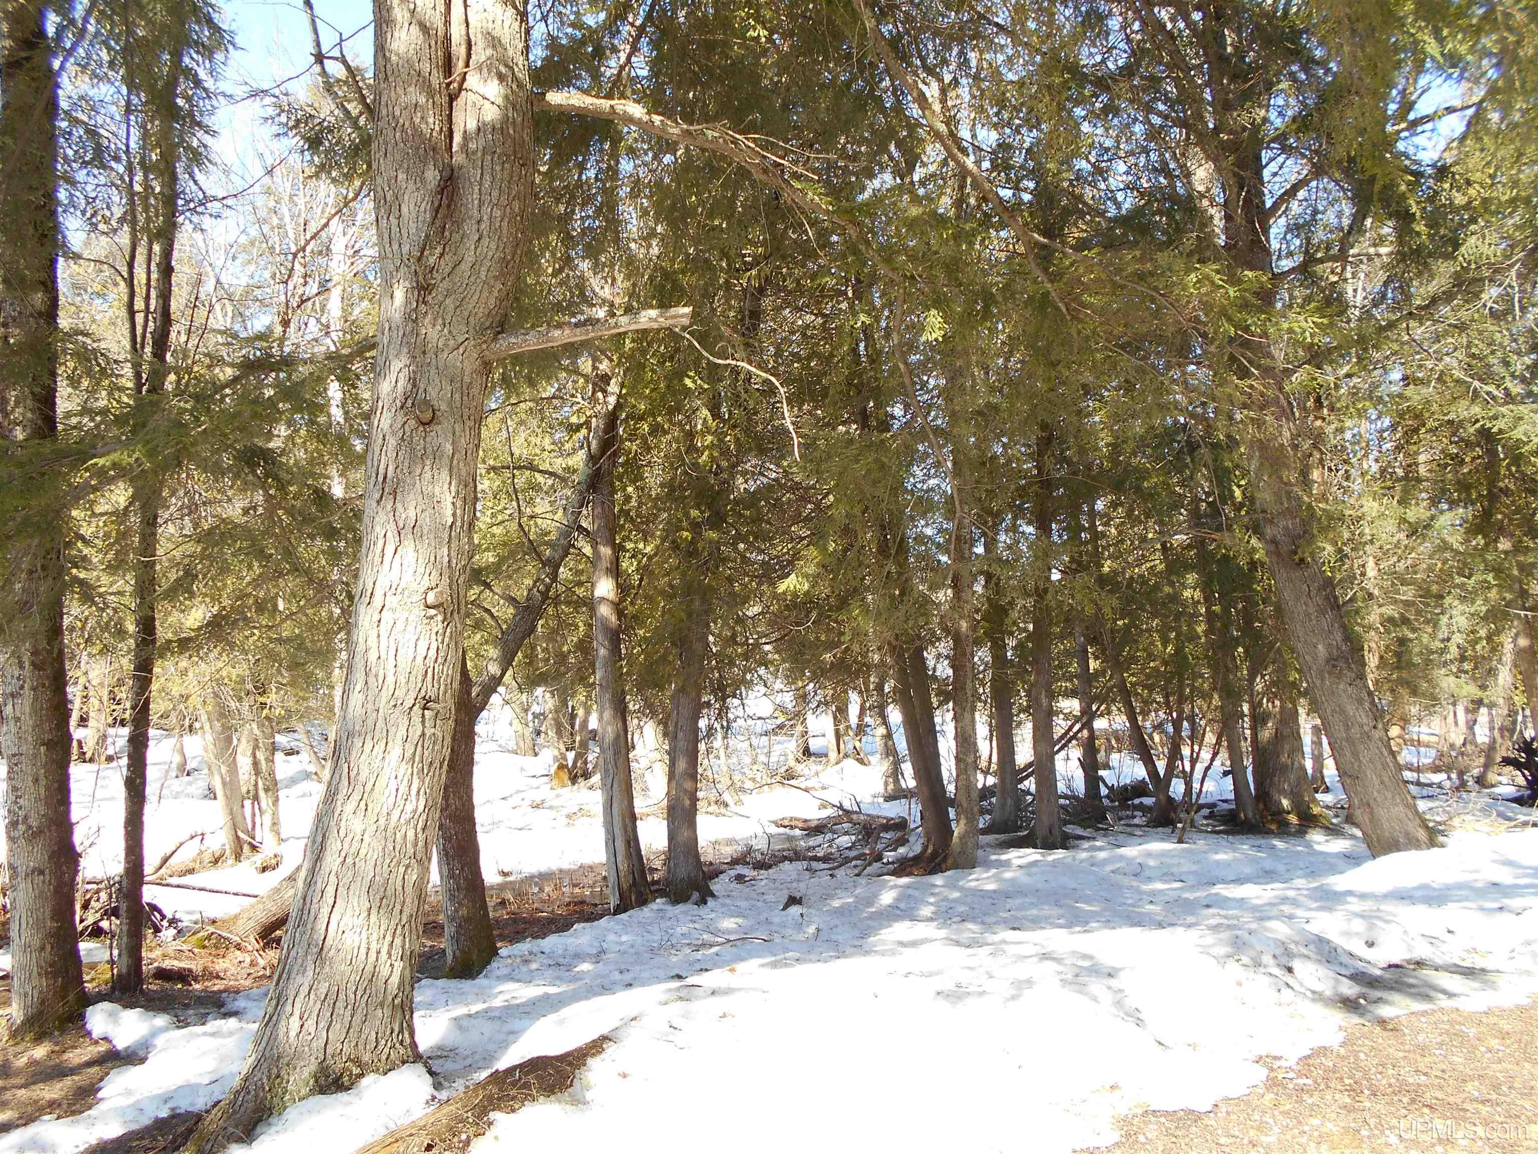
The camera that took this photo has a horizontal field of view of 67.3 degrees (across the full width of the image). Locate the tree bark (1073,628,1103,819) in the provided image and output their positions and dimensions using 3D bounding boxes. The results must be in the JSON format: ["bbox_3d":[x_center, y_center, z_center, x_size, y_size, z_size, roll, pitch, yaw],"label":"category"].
[{"bbox_3d":[3.237,1.470,11.724,0.210,1.927,0.210,-3,-4,15],"label":"tree bark"}]

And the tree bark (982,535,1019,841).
[{"bbox_3d":[2.165,0.943,10.760,0.250,2.833,0.250,-2,-4,11],"label":"tree bark"}]

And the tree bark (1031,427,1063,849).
[{"bbox_3d":[2.371,0.495,9.890,0.250,3.617,0.250,-1,-4,13],"label":"tree bark"}]

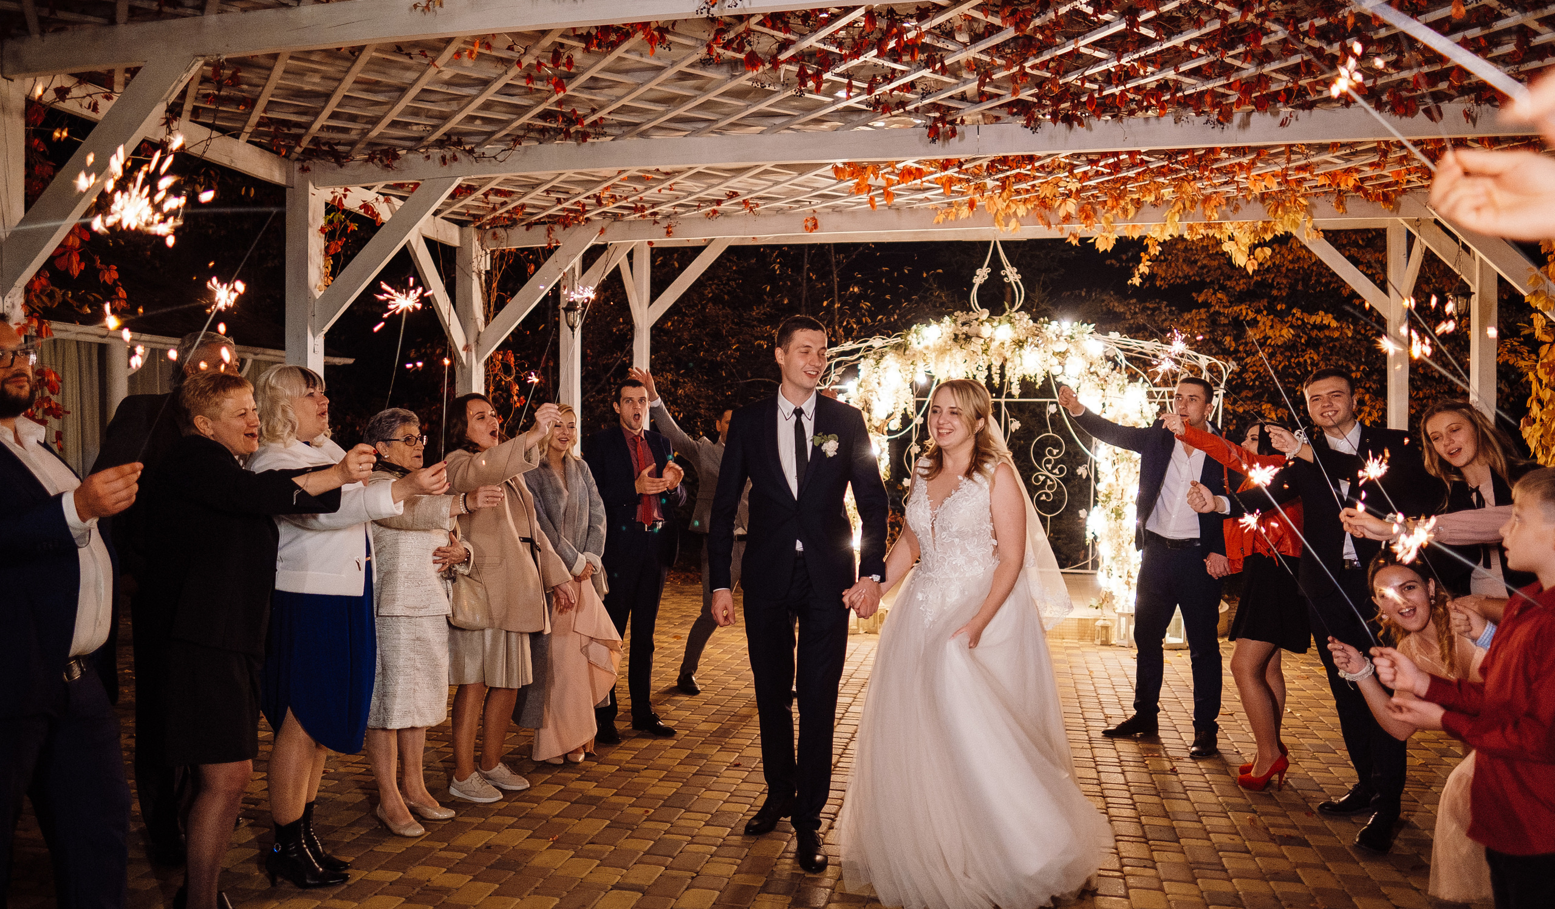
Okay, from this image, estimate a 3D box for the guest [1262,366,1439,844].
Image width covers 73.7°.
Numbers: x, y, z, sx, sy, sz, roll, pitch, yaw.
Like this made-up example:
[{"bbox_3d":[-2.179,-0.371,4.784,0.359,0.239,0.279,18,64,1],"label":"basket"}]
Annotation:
[{"bbox_3d":[2.240,0.530,4.030,0.520,1.780,0.580,1,-1,-44],"label":"guest"}]

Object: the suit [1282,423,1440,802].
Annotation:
[{"bbox_3d":[2.250,0.585,4.030,0.470,1.420,0.560,1,-1,-44],"label":"suit"}]

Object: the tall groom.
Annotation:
[{"bbox_3d":[0.081,0.457,3.695,0.660,1.890,0.480,0,0,0],"label":"tall groom"}]

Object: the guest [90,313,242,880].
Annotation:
[{"bbox_3d":[-2.120,0.480,3.650,0.430,1.820,0.530,0,0,12],"label":"guest"}]

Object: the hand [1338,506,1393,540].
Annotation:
[{"bbox_3d":[1.622,0.189,2.860,0.150,0.085,0.080,0,0,-18],"label":"hand"}]

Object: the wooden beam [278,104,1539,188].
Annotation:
[{"bbox_3d":[0.580,-1.620,5.440,6.800,0.170,0.150,0,0,10],"label":"wooden beam"}]

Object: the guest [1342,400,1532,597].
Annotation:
[{"bbox_3d":[1.977,0.615,3.076,0.720,1.600,0.500,0,0,-35],"label":"guest"}]

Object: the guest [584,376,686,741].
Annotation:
[{"bbox_3d":[-0.750,0.505,5.270,0.560,1.810,0.480,0,0,-25],"label":"guest"}]

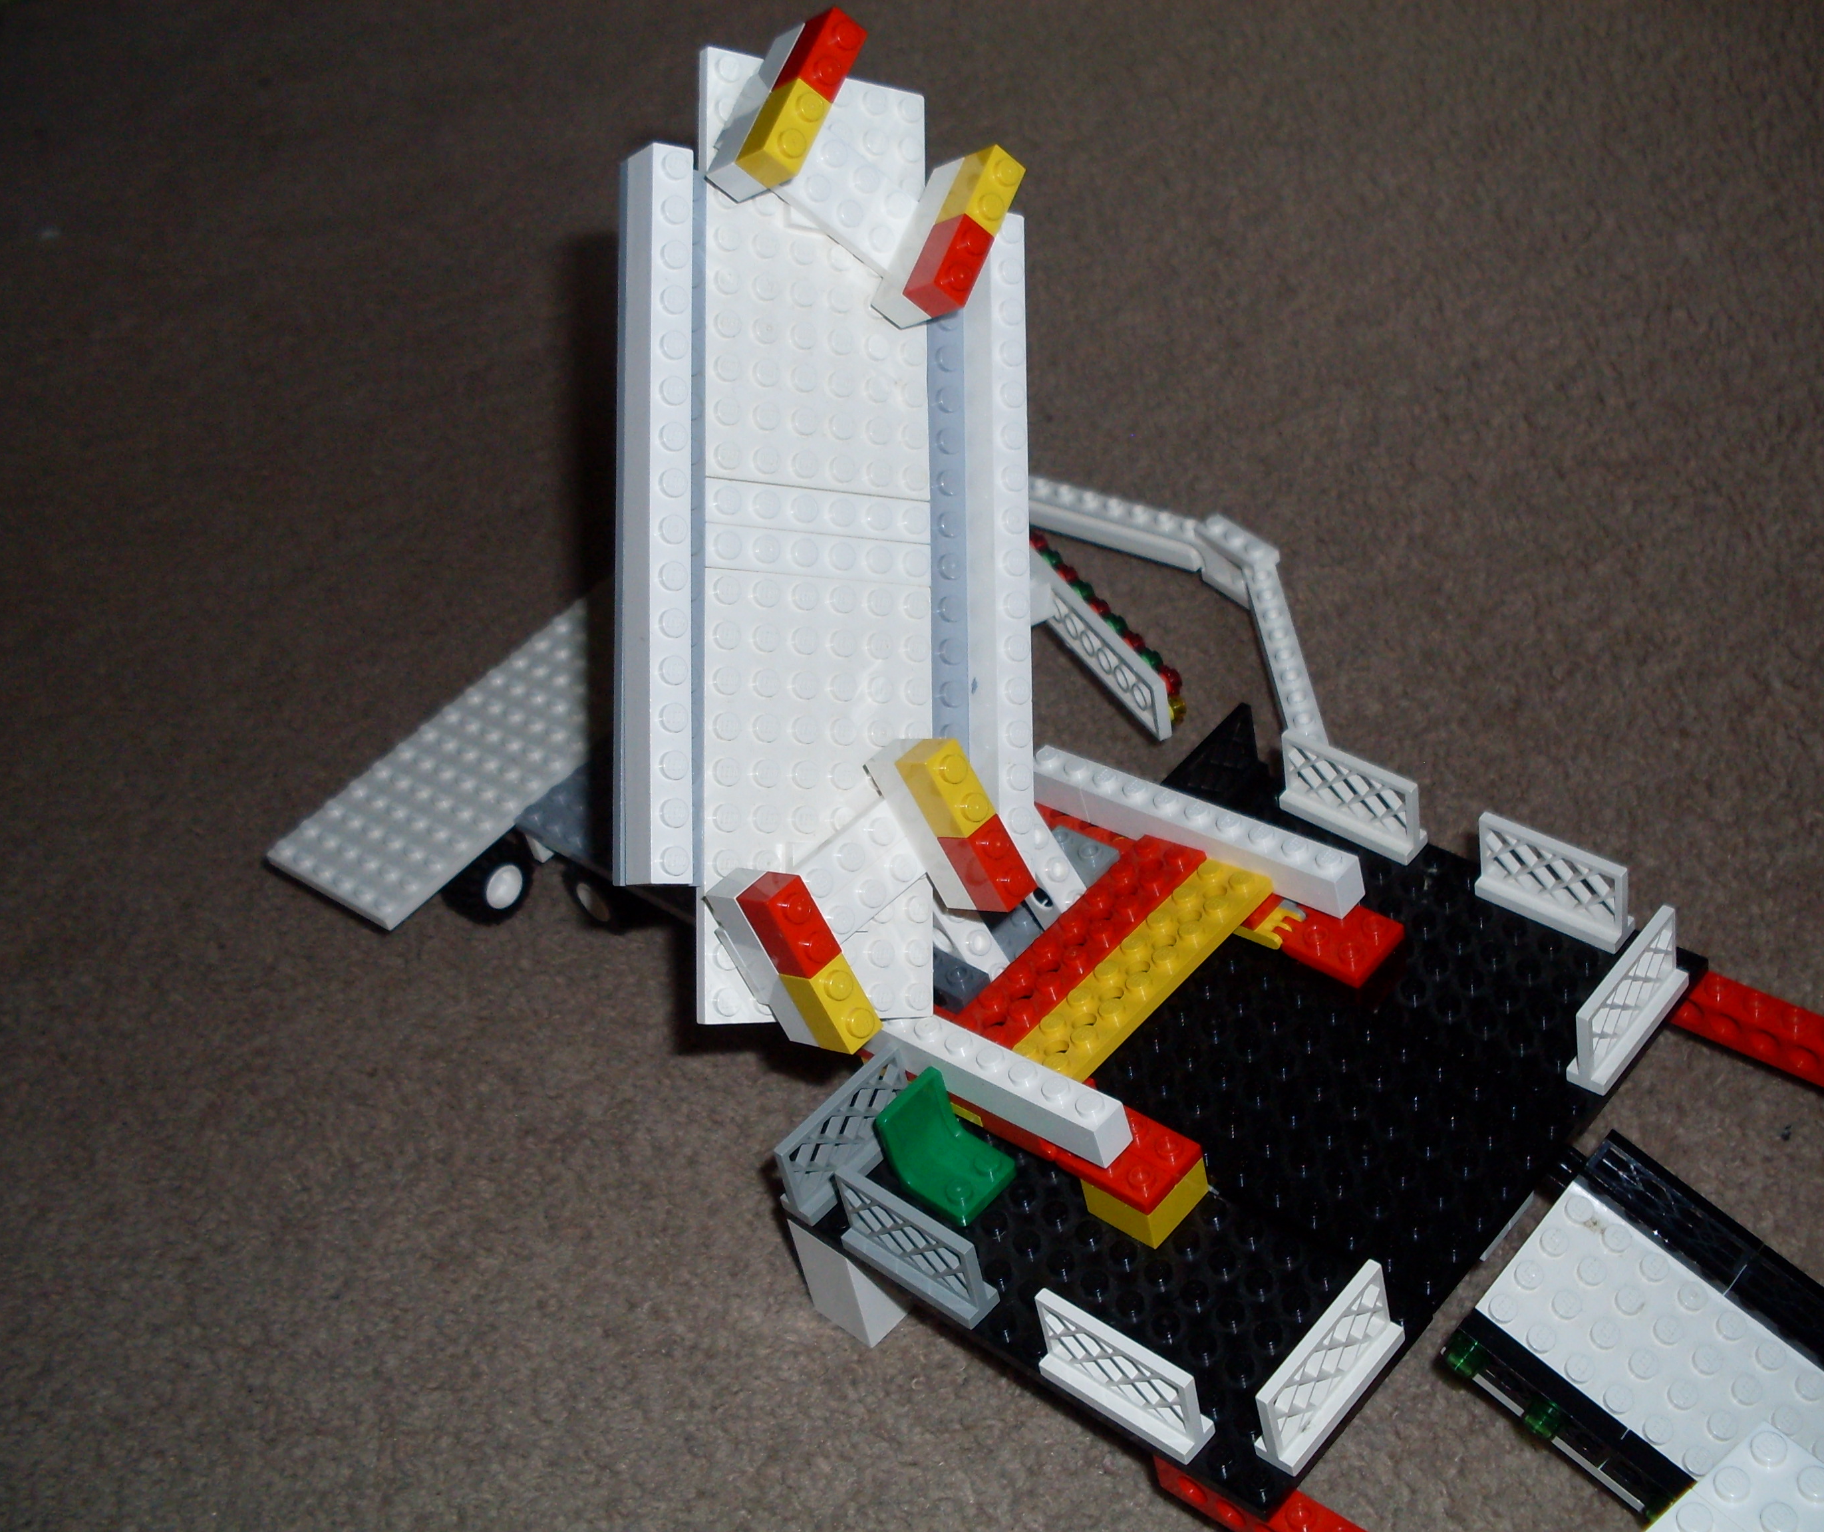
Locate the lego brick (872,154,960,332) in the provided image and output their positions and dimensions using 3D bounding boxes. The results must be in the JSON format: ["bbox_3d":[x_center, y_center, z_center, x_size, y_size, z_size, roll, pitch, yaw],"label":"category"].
[{"bbox_3d":[0.004,-0.099,0.423,0.010,0.008,0.032,-4,58,54],"label":"lego brick"}]

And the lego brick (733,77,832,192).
[{"bbox_3d":[-0.022,-0.111,0.393,0.011,0.008,0.016,-4,58,54],"label":"lego brick"}]

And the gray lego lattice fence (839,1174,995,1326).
[{"bbox_3d":[0.000,0.087,0.408,0.032,0.019,0.008,24,52,37],"label":"gray lego lattice fence"}]

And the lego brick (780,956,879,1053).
[{"bbox_3d":[-0.013,0.040,0.386,0.008,0.016,0.011,-41,23,-28],"label":"lego brick"}]

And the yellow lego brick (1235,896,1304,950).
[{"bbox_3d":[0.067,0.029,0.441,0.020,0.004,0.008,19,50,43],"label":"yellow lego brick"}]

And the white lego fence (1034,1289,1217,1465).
[{"bbox_3d":[0.035,0.102,0.381,0.032,0.019,0.008,24,52,37],"label":"white lego fence"}]

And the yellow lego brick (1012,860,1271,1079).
[{"bbox_3d":[0.044,0.039,0.427,0.016,0.005,0.064,21,51,41],"label":"yellow lego brick"}]

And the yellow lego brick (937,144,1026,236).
[{"bbox_3d":[0.013,-0.106,0.418,0.011,0.008,0.016,-4,57,54],"label":"yellow lego brick"}]

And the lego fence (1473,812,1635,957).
[{"bbox_3d":[0.129,0.022,0.451,0.032,0.019,0.008,25,55,37],"label":"lego fence"}]

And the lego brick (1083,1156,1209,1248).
[{"bbox_3d":[0.043,0.077,0.414,0.016,0.010,0.016,24,52,37],"label":"lego brick"}]

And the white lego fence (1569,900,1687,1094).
[{"bbox_3d":[0.137,0.044,0.427,0.008,0.019,0.032,25,54,36],"label":"white lego fence"}]

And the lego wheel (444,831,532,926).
[{"bbox_3d":[-0.105,0.028,0.555,0.012,0.022,0.022,22,52,35],"label":"lego wheel"}]

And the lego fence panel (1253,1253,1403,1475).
[{"bbox_3d":[0.069,0.099,0.372,0.008,0.019,0.032,24,52,37],"label":"lego fence panel"}]

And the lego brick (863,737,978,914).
[{"bbox_3d":[0.005,0.010,0.408,0.008,0.032,0.011,-41,23,-28],"label":"lego brick"}]

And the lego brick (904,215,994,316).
[{"bbox_3d":[0.007,-0.092,0.413,0.011,0.008,0.016,-4,57,54],"label":"lego brick"}]

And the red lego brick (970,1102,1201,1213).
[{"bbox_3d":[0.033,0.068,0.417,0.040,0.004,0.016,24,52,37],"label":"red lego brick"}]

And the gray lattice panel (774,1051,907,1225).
[{"bbox_3d":[-0.013,0.071,0.432,0.008,0.019,0.032,24,52,37],"label":"gray lattice panel"}]

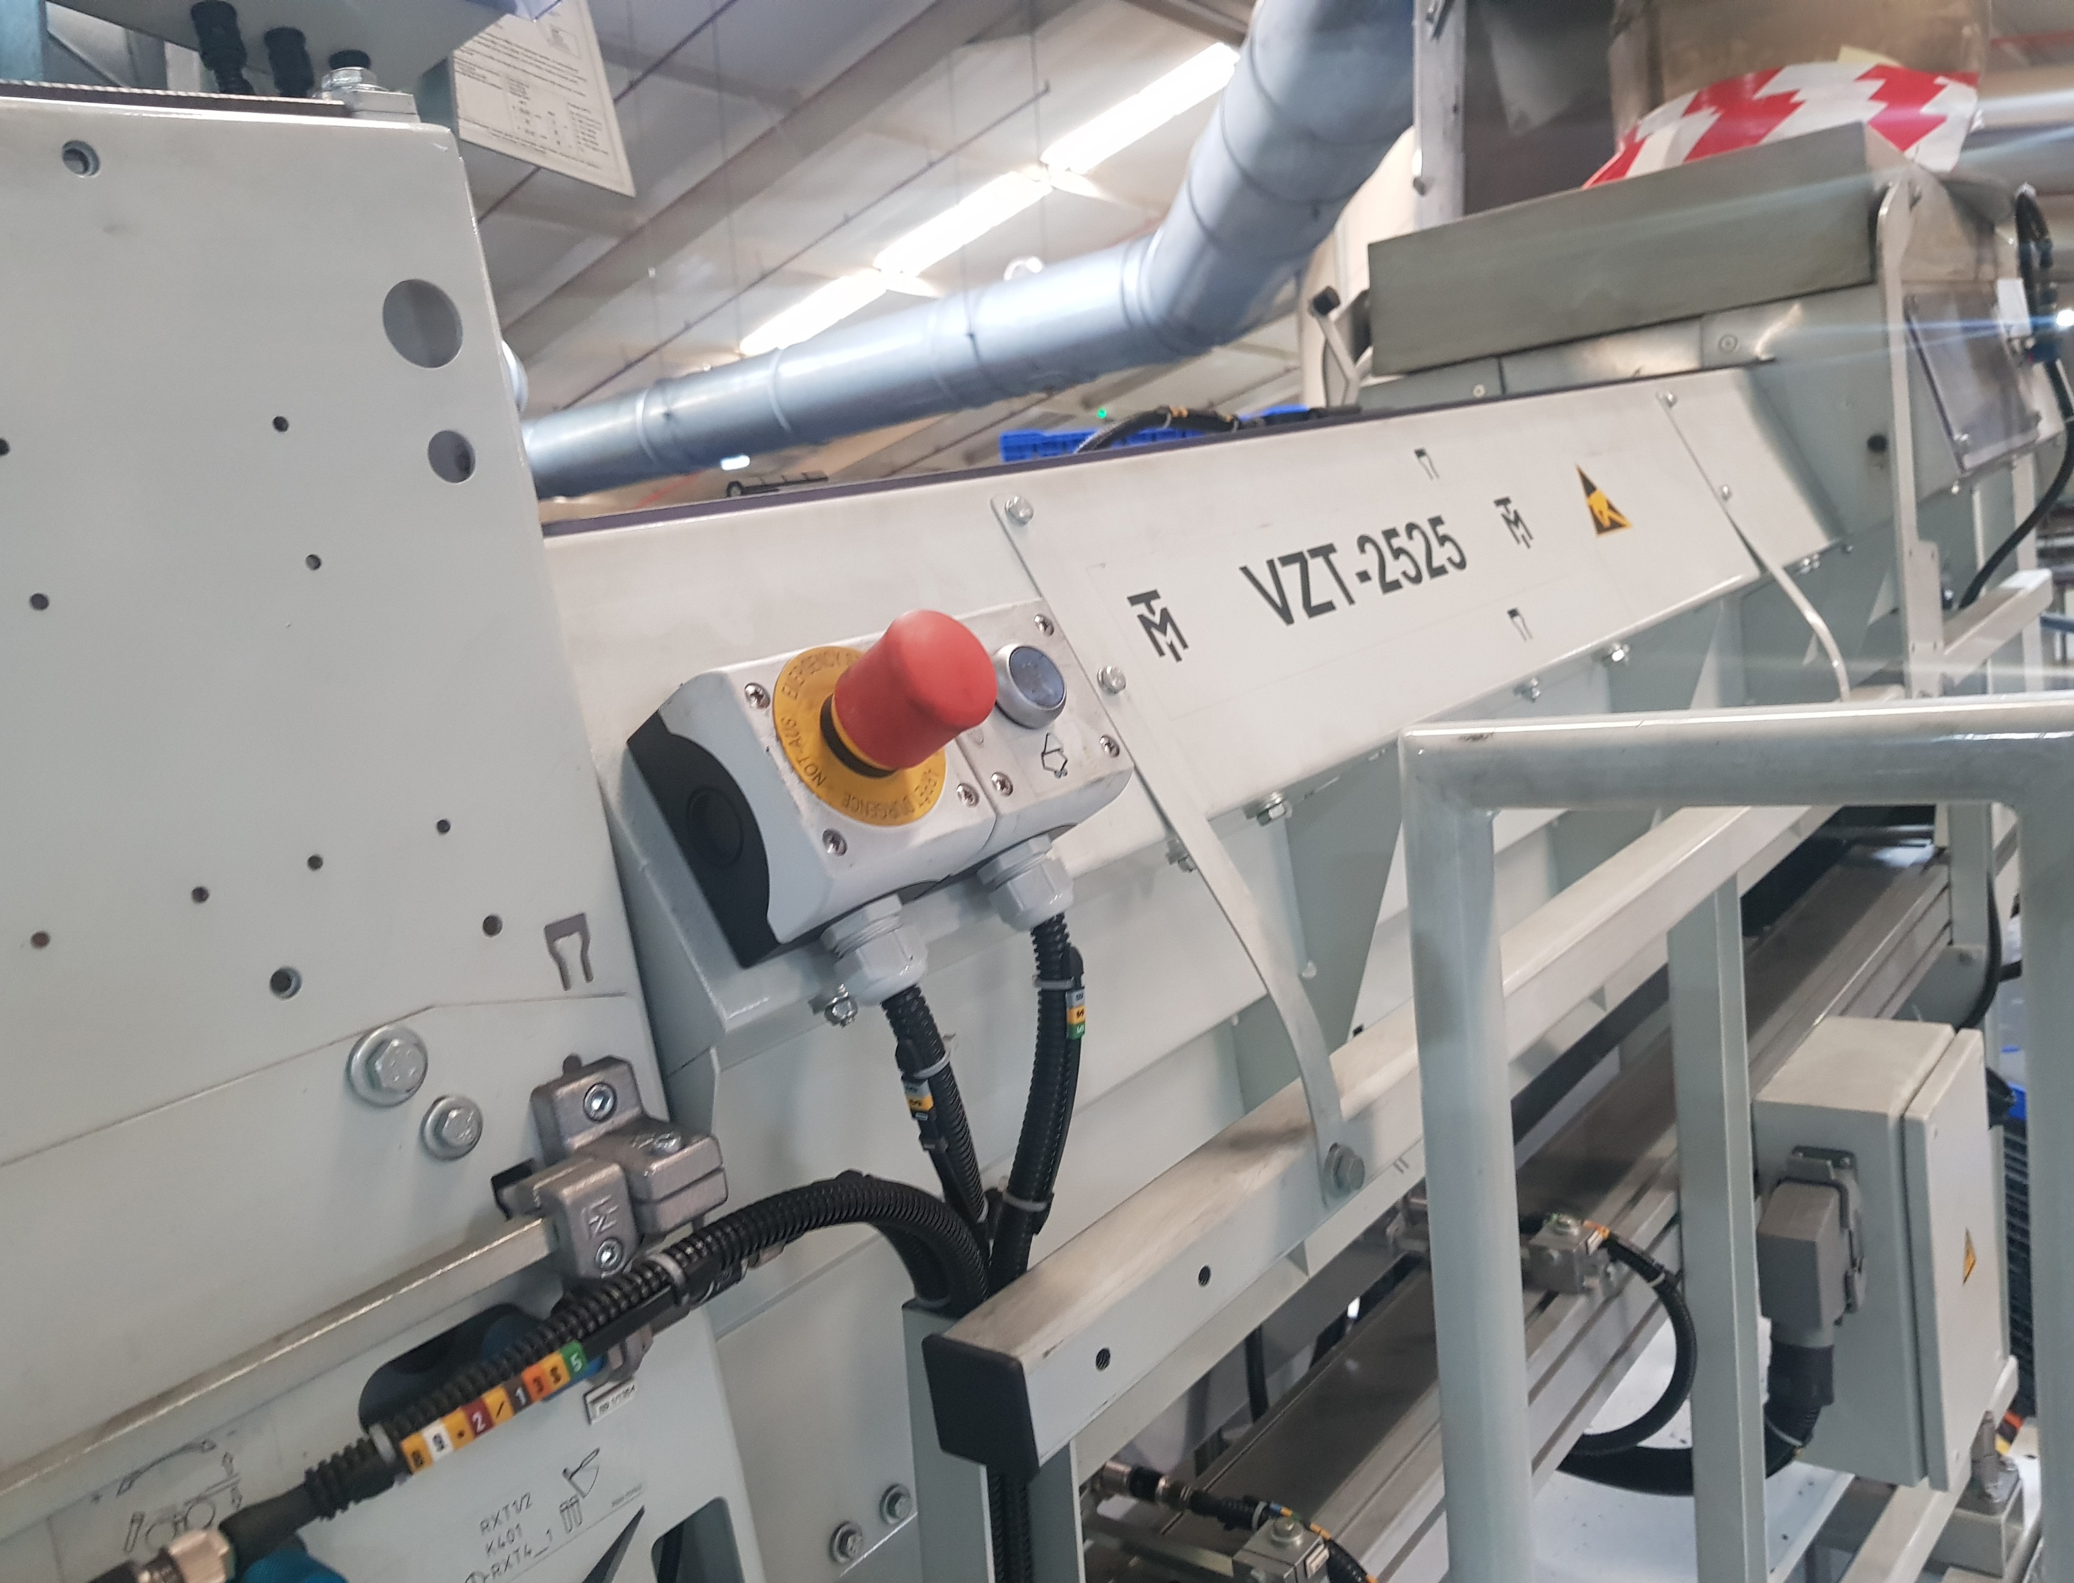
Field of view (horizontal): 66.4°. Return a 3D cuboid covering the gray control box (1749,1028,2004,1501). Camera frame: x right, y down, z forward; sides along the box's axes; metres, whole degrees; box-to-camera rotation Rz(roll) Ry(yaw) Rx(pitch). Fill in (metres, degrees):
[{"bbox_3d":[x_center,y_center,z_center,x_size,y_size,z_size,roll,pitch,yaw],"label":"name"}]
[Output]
[{"bbox_3d":[0.670,0.355,1.253,0.119,0.297,0.185,2,15,43],"label":"gray control box"}]

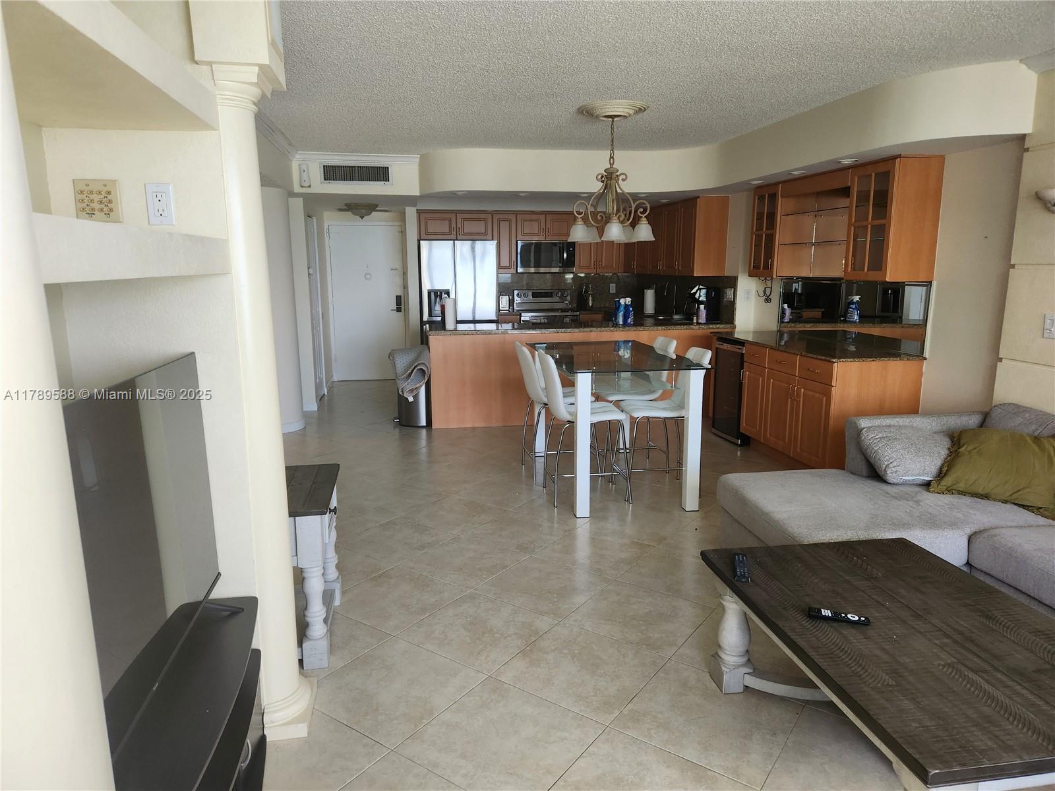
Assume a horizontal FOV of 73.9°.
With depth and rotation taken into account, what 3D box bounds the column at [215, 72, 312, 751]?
[{"bbox_3d":[-0.817,0.085,2.216,0.144,2.037,0.287,-2,11,-11],"label":"column"}]

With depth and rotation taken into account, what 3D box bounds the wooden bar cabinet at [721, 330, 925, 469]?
[{"bbox_3d":[2.192,0.023,5.626,0.705,0.905,1.780,-2,11,-10],"label":"wooden bar cabinet"}]

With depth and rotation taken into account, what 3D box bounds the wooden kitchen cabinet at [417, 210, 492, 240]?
[{"bbox_3d":[-0.920,-2.136,8.851,0.925,0.353,0.340,-2,11,-11],"label":"wooden kitchen cabinet"}]

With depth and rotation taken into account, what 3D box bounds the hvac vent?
[{"bbox_3d":[-1.616,-2.092,6.640,0.668,0.182,0.040,-2,11,-11],"label":"hvac vent"}]

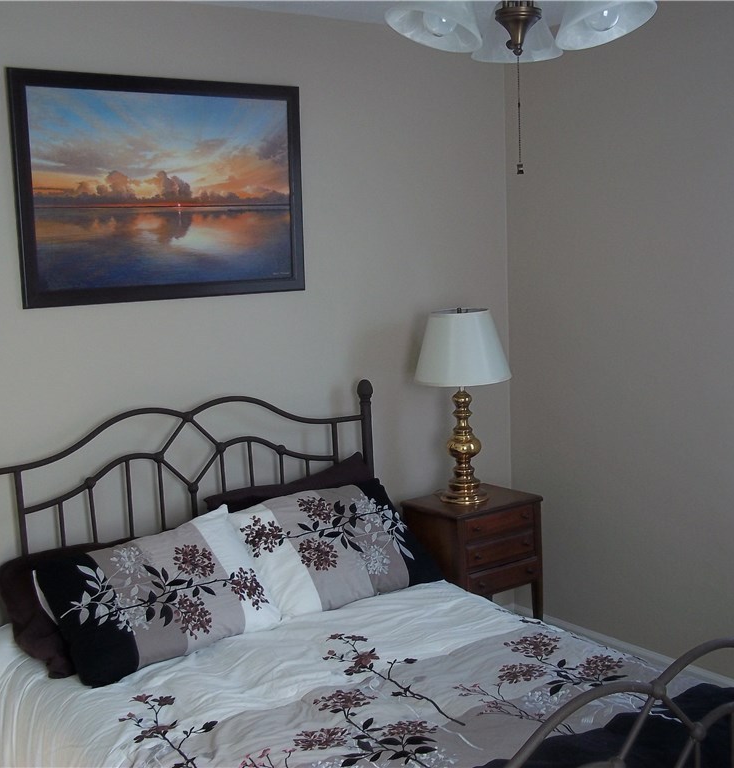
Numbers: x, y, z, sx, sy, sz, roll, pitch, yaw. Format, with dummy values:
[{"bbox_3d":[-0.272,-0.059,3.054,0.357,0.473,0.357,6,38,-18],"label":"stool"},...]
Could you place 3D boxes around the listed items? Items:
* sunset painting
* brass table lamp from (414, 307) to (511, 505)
[{"bbox_3d":[-0.635,-0.624,3.440,0.995,0.700,0.035,-7,10,-36],"label":"sunset painting"},{"bbox_3d":[0.362,0.077,4.033,0.370,0.730,0.370,-2,8,0],"label":"brass table lamp"}]

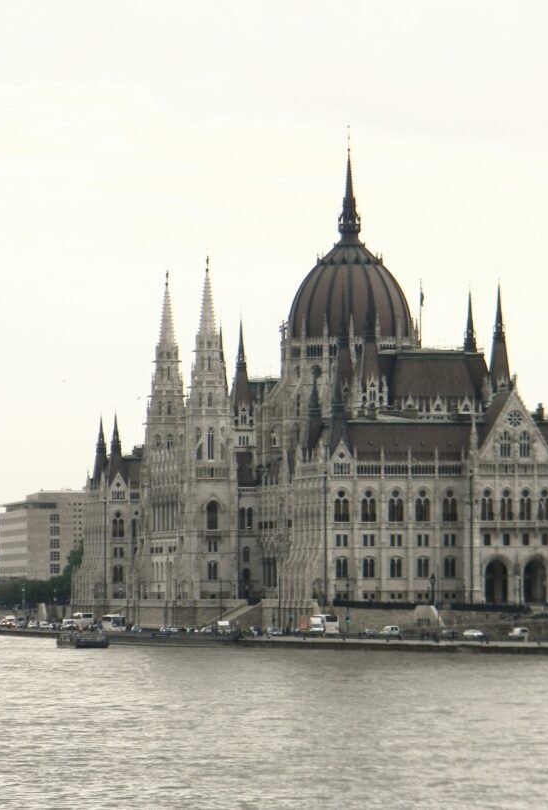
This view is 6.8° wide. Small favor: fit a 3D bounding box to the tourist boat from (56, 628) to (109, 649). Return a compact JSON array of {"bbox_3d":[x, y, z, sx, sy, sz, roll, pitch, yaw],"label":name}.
[{"bbox_3d":[-33.455,41.259,812.521,6.100,3.000,15.000,1,-3,-16],"label":"tourist boat"}]

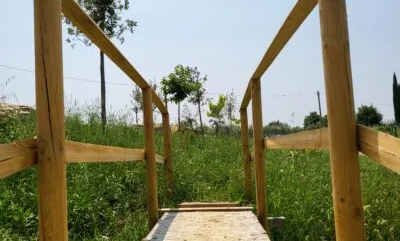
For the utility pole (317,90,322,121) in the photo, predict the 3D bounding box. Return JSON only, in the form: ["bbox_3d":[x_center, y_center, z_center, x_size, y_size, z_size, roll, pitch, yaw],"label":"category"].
[{"bbox_3d":[16.456,-1.786,55.000,0.240,4.800,0.240,-5,-3,0],"label":"utility pole"}]

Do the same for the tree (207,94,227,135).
[{"bbox_3d":[0.701,-0.212,17.000,0.870,1.750,0.870,-2,-3,0],"label":"tree"}]

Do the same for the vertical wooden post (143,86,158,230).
[{"bbox_3d":[-0.396,0.310,3.220,0.077,1.140,0.077,-2,-3,0],"label":"vertical wooden post"}]

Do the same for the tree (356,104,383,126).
[{"bbox_3d":[13.970,-0.206,33.000,2.200,2.225,2.200,-3,-3,1],"label":"tree"}]

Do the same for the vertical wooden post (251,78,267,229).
[{"bbox_3d":[0.460,0.274,3.130,0.077,1.170,0.077,-2,-3,0],"label":"vertical wooden post"}]

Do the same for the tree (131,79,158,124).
[{"bbox_3d":[-3.465,-1.124,25.000,1.700,2.950,1.700,-2,-3,0],"label":"tree"}]

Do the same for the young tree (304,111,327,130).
[{"bbox_3d":[13.966,-0.060,48.000,2.700,2.400,2.600,-2,-3,0],"label":"young tree"}]

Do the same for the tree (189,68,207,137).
[{"bbox_3d":[-0.070,-0.612,14.000,0.800,2.552,0.750,-3,-3,1],"label":"tree"}]

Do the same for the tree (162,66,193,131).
[{"bbox_3d":[-0.890,-0.871,15.500,1.200,2.594,1.150,-3,-3,1],"label":"tree"}]

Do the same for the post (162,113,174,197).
[{"bbox_3d":[-0.346,0.385,4.400,0.075,0.967,0.075,-3,-3,1],"label":"post"}]

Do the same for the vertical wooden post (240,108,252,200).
[{"bbox_3d":[0.508,0.372,4.350,0.075,1.016,0.075,-3,-3,1],"label":"vertical wooden post"}]

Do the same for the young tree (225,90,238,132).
[{"bbox_3d":[1.731,-0.440,22.000,0.850,2.418,0.850,-3,-3,1],"label":"young tree"}]

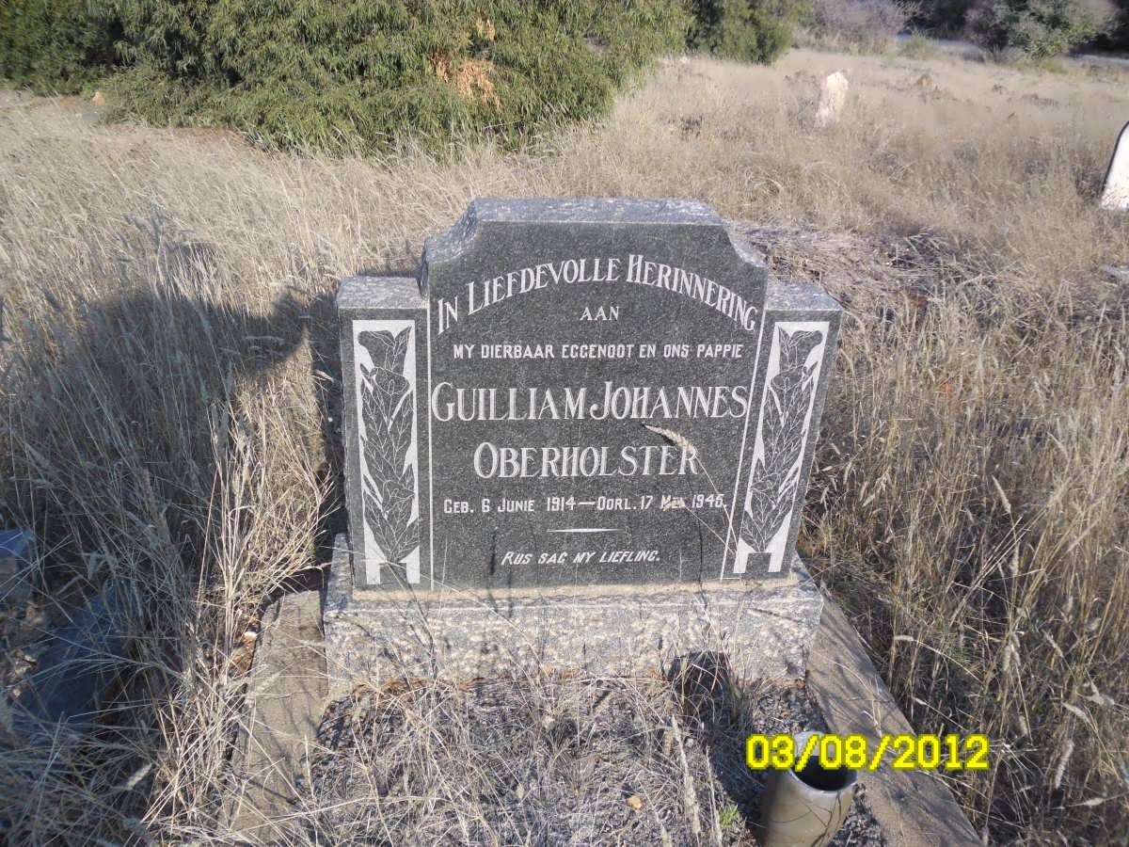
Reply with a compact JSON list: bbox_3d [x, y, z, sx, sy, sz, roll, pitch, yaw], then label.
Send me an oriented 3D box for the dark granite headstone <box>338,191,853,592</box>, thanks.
[{"bbox_3d":[0.036,-0.037,1.549,0.810,0.673,0.152,0,27,-7],"label":"dark granite headstone"}]

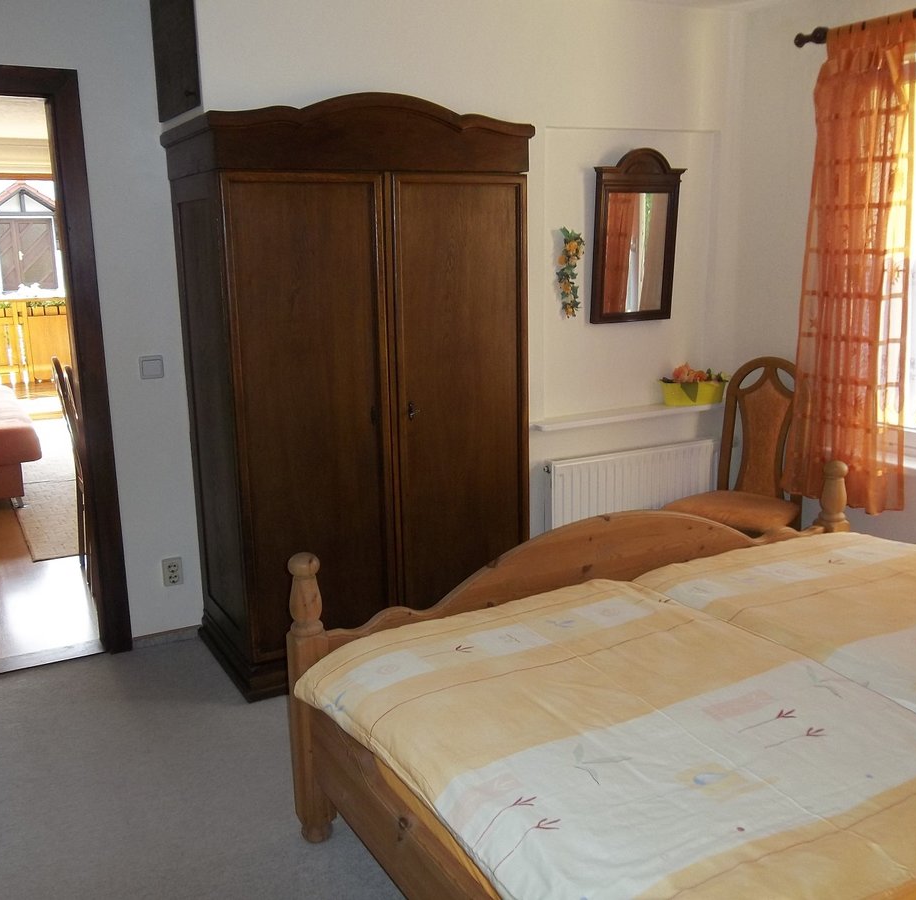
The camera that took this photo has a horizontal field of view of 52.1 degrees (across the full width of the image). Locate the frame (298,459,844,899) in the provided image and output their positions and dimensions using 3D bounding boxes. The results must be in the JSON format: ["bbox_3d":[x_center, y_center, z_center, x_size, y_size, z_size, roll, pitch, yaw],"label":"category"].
[{"bbox_3d":[0.923,0.618,1.887,1.950,0.950,2.130,-8,15,-28],"label":"frame"}]

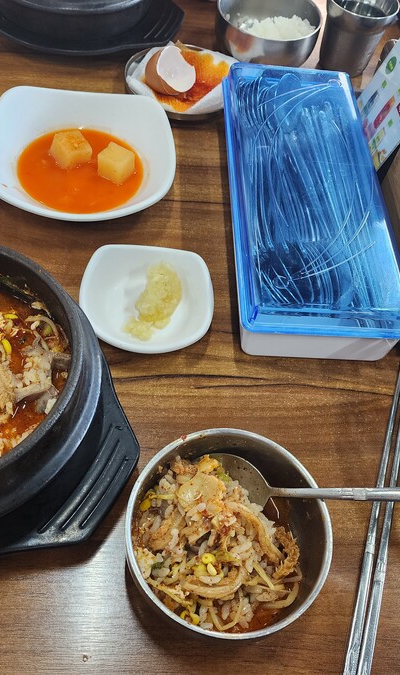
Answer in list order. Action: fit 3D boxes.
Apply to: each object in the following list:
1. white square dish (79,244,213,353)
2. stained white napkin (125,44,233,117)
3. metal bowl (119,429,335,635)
[{"bbox_3d":[-0.037,-0.025,0.416,0.091,0.027,0.091,3,55,-6],"label":"white square dish"},{"bbox_3d":[-0.015,-0.252,0.574,0.112,0.030,0.100,3,57,-7],"label":"stained white napkin"},{"bbox_3d":[0.012,0.107,0.315,0.102,0.056,0.102,3,55,-6],"label":"metal bowl"}]

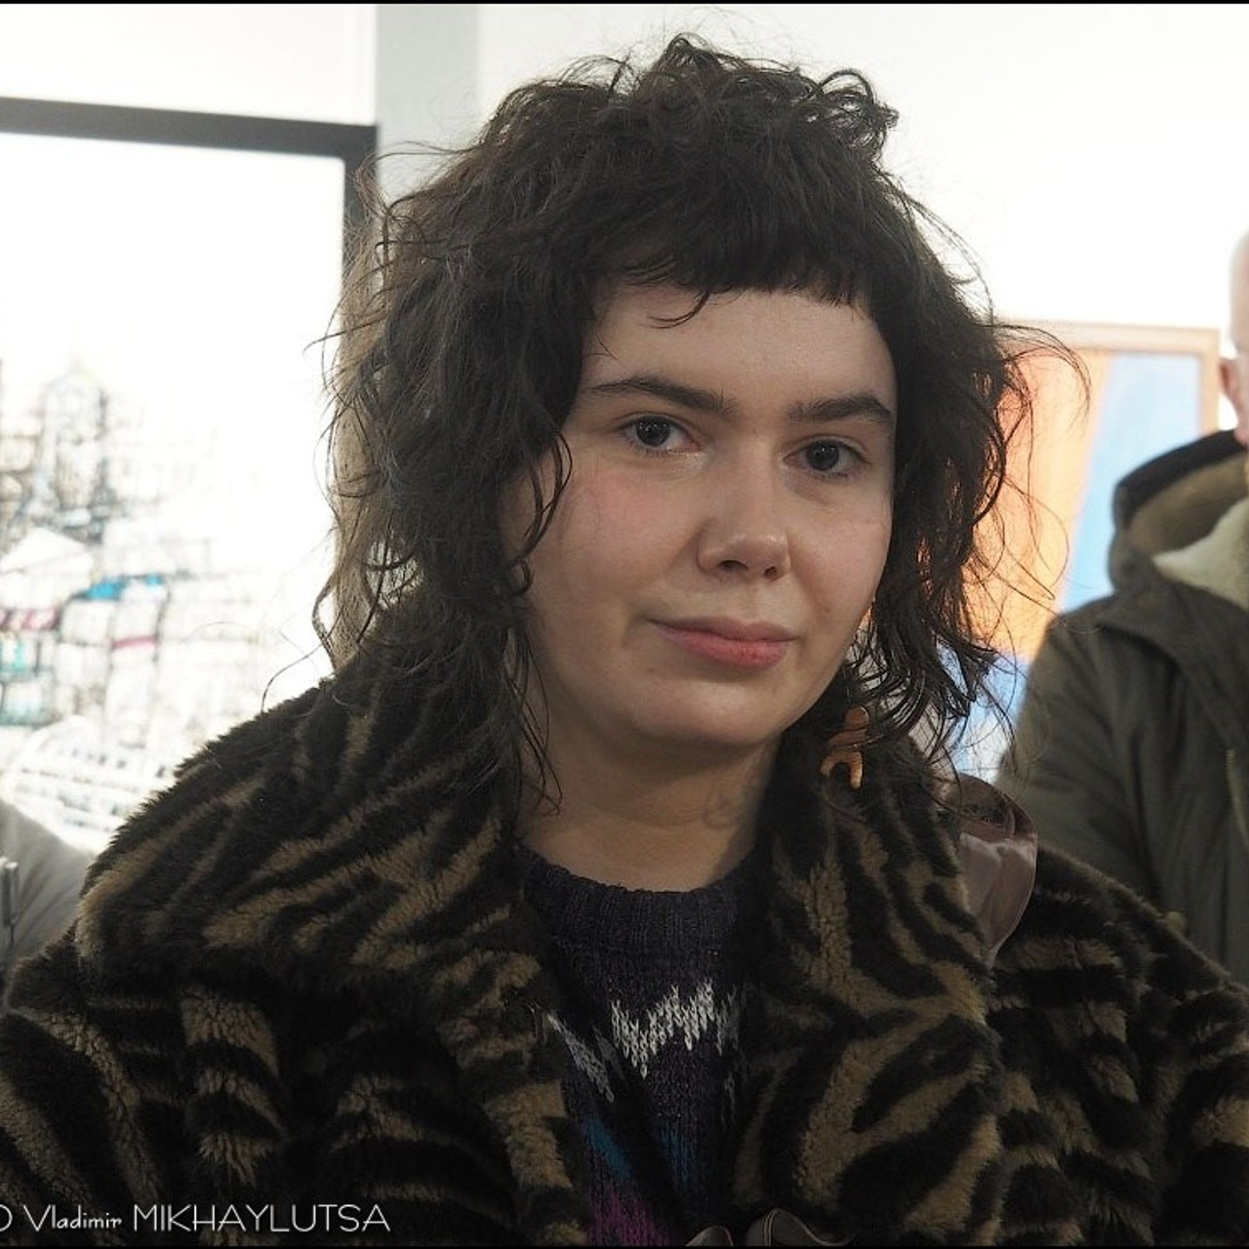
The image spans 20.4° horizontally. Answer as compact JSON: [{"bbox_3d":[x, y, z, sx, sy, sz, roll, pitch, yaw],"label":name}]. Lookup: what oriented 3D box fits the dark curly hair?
[{"bbox_3d":[0.021,-0.073,1.255,0.255,0.280,0.240,5,0,-20],"label":"dark curly hair"}]

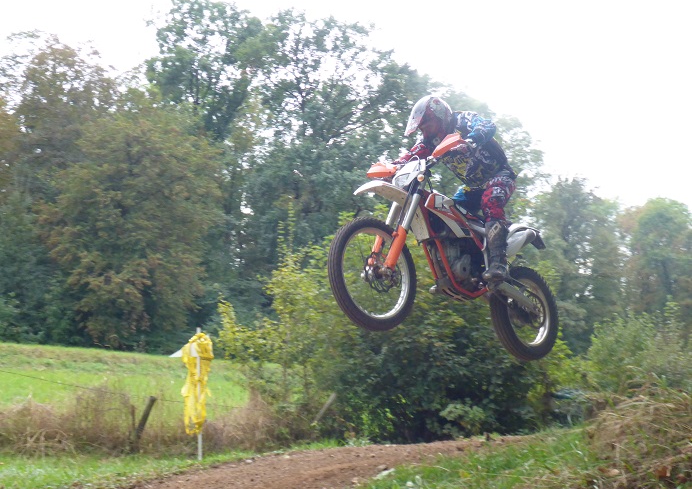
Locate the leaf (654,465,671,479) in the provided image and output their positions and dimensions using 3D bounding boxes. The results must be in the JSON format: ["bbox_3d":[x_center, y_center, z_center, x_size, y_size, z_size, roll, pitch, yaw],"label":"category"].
[{"bbox_3d":[1.159,0.835,3.000,0.055,0.045,0.045,-3,-6,20],"label":"leaf"}]

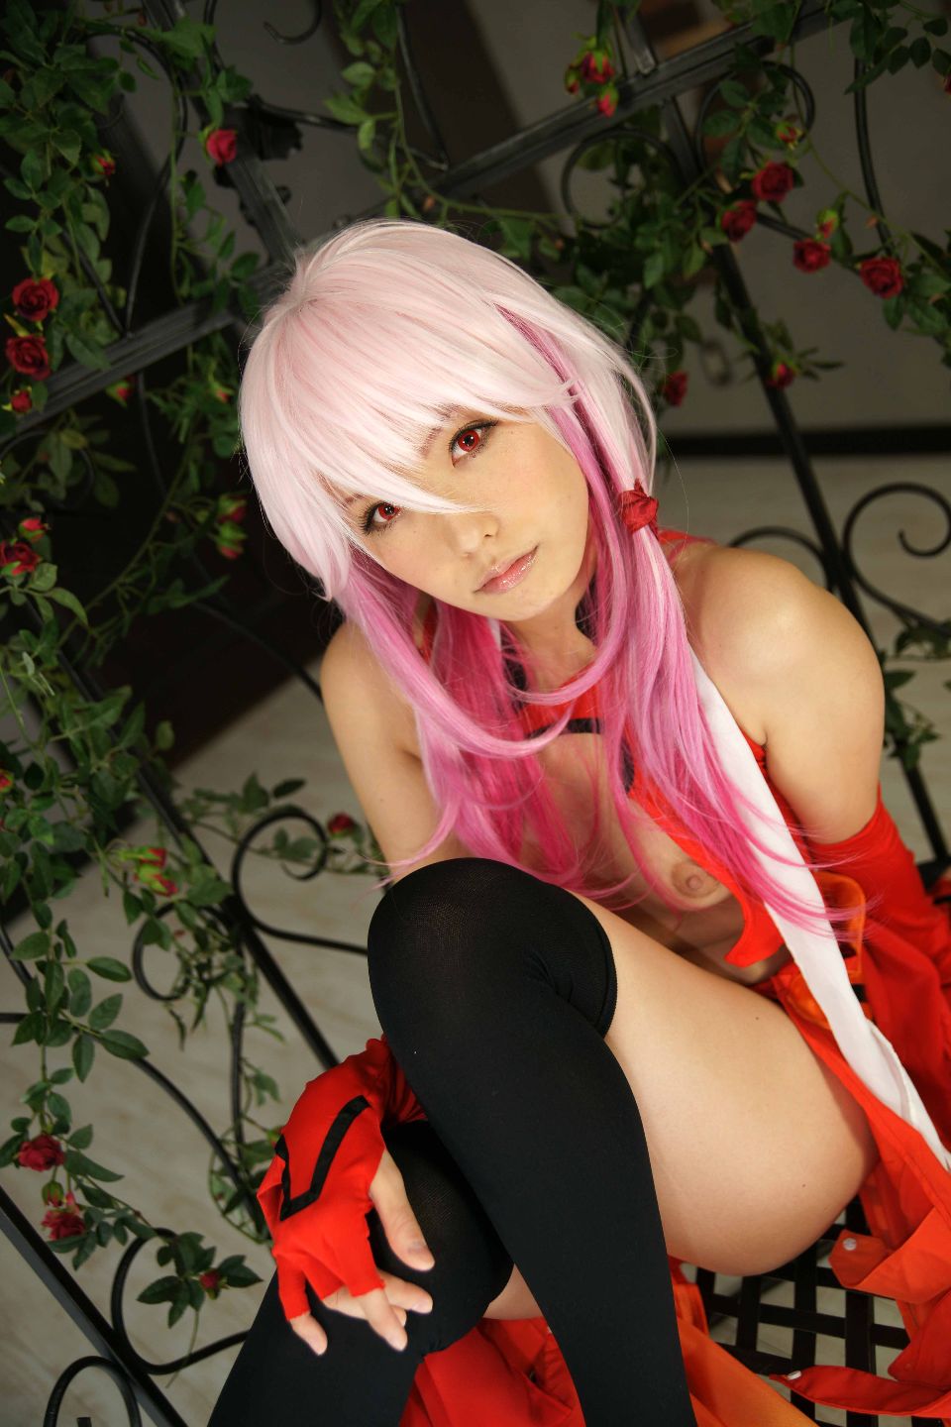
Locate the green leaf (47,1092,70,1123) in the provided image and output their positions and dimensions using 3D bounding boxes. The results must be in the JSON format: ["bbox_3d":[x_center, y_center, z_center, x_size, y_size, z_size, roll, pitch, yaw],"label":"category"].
[{"bbox_3d":[-0.330,0.313,1.100,0.017,0.029,0.008,-30,0,-6],"label":"green leaf"}]

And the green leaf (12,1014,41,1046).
[{"bbox_3d":[-0.320,0.225,0.990,0.031,0.015,0.009,-48,5,-21],"label":"green leaf"}]

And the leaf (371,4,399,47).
[{"bbox_3d":[-0.079,-0.606,1.220,0.022,0.041,0.009,0,0,-11],"label":"leaf"}]

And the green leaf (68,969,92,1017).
[{"bbox_3d":[-0.314,0.221,1.100,0.018,0.039,0.009,-6,0,-1],"label":"green leaf"}]

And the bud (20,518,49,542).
[{"bbox_3d":[-0.363,-0.151,1.140,0.022,0.022,0.021,6,21,0],"label":"bud"}]

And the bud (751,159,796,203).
[{"bbox_3d":[0.261,-0.467,1.220,0.038,0.038,0.032,0,12,6],"label":"bud"}]

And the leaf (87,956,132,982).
[{"bbox_3d":[-0.243,0.169,0.920,0.008,0.032,0.015,107,180,-67],"label":"leaf"}]

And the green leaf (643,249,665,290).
[{"bbox_3d":[0.143,-0.355,1.110,0.017,0.033,0.008,15,0,13],"label":"green leaf"}]

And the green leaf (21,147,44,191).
[{"bbox_3d":[-0.371,-0.455,1.160,0.018,0.037,0.008,-3,0,0],"label":"green leaf"}]

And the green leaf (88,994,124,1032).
[{"bbox_3d":[-0.282,0.229,1.060,0.034,0.018,0.009,-52,4,6],"label":"green leaf"}]

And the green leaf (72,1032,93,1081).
[{"bbox_3d":[-0.300,0.262,1.060,0.016,0.036,0.009,-3,9,-16],"label":"green leaf"}]

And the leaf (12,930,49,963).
[{"bbox_3d":[-0.314,0.165,0.980,0.035,0.017,0.009,-35,2,-20],"label":"leaf"}]

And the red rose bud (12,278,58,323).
[{"bbox_3d":[-0.333,-0.313,1.050,0.035,0.035,0.030,-29,23,-6],"label":"red rose bud"}]

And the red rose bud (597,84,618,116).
[{"bbox_3d":[0.115,-0.534,1.210,0.019,0.027,0.019,-2,-12,0],"label":"red rose bud"}]

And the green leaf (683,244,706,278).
[{"bbox_3d":[0.178,-0.369,1.130,0.010,0.015,0.030,-62,-4,-81],"label":"green leaf"}]

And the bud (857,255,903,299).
[{"bbox_3d":[0.336,-0.362,1.150,0.036,0.035,0.030,-16,25,23],"label":"bud"}]

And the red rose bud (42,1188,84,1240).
[{"bbox_3d":[-0.291,0.354,0.980,0.032,0.030,0.033,3,58,-16],"label":"red rose bud"}]

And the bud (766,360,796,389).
[{"bbox_3d":[0.258,-0.286,1.170,0.025,0.025,0.026,20,56,7],"label":"bud"}]

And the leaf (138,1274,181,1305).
[{"bbox_3d":[-0.209,0.381,0.915,0.034,0.008,0.017,-27,62,0],"label":"leaf"}]

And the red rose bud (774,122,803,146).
[{"bbox_3d":[0.232,-0.430,1.030,0.021,0.019,0.019,53,125,41],"label":"red rose bud"}]

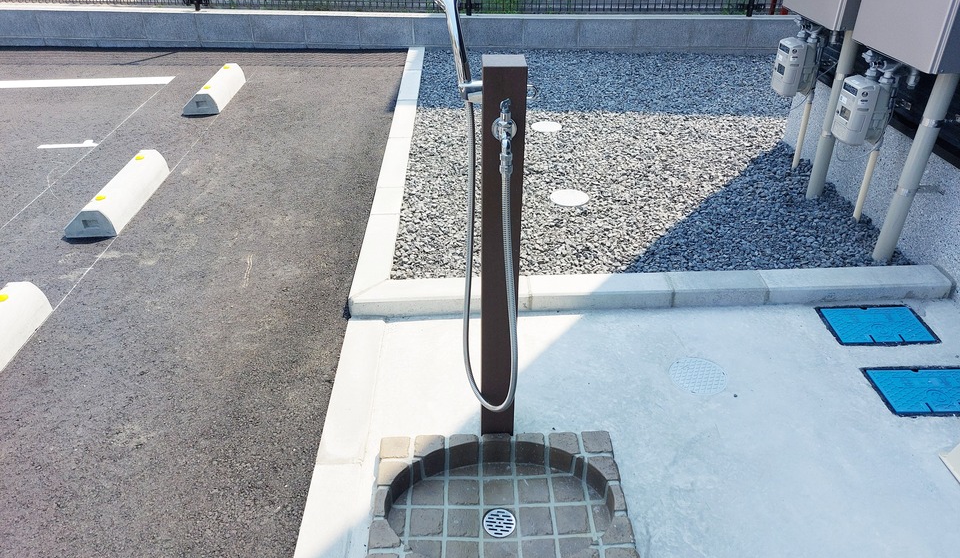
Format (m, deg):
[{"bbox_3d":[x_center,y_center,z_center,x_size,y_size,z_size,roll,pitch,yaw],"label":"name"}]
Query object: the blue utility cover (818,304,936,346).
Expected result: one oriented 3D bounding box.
[{"bbox_3d":[1.262,0.153,2.122,0.313,0.020,0.205,-1,32,-2],"label":"blue utility cover"}]

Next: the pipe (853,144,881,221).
[{"bbox_3d":[1.486,-0.368,2.557,0.027,0.312,0.027,-4,32,0],"label":"pipe"}]

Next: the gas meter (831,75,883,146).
[{"bbox_3d":[1.394,-0.624,2.442,0.125,0.215,0.125,-1,32,-2],"label":"gas meter"}]

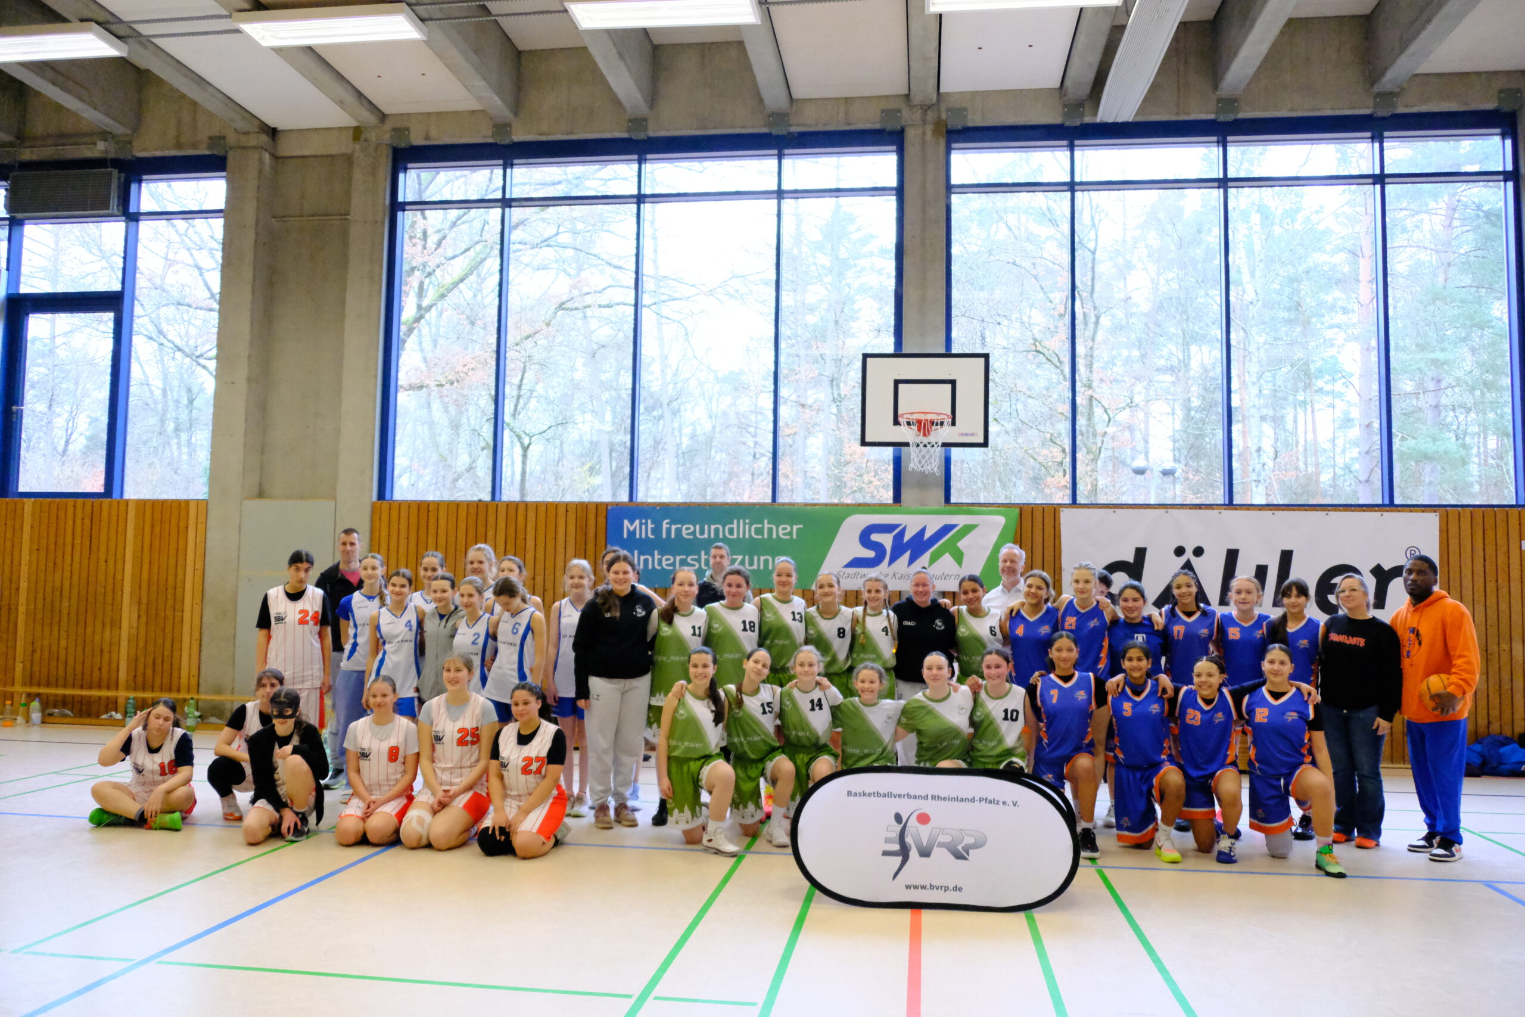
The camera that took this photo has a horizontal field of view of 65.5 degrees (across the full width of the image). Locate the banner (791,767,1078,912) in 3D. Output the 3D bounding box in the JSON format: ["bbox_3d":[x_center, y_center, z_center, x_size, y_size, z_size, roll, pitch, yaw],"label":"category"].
[{"bbox_3d":[0.846,1.586,5.790,1.350,0.650,0.460,1,-4,6],"label":"banner"}]

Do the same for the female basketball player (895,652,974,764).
[{"bbox_3d":[1.027,1.442,7.119,0.560,1.150,0.750,0,-4,8],"label":"female basketball player"}]

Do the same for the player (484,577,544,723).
[{"bbox_3d":[-1.565,1.195,7.413,0.460,1.570,0.320,0,-4,14],"label":"player"}]

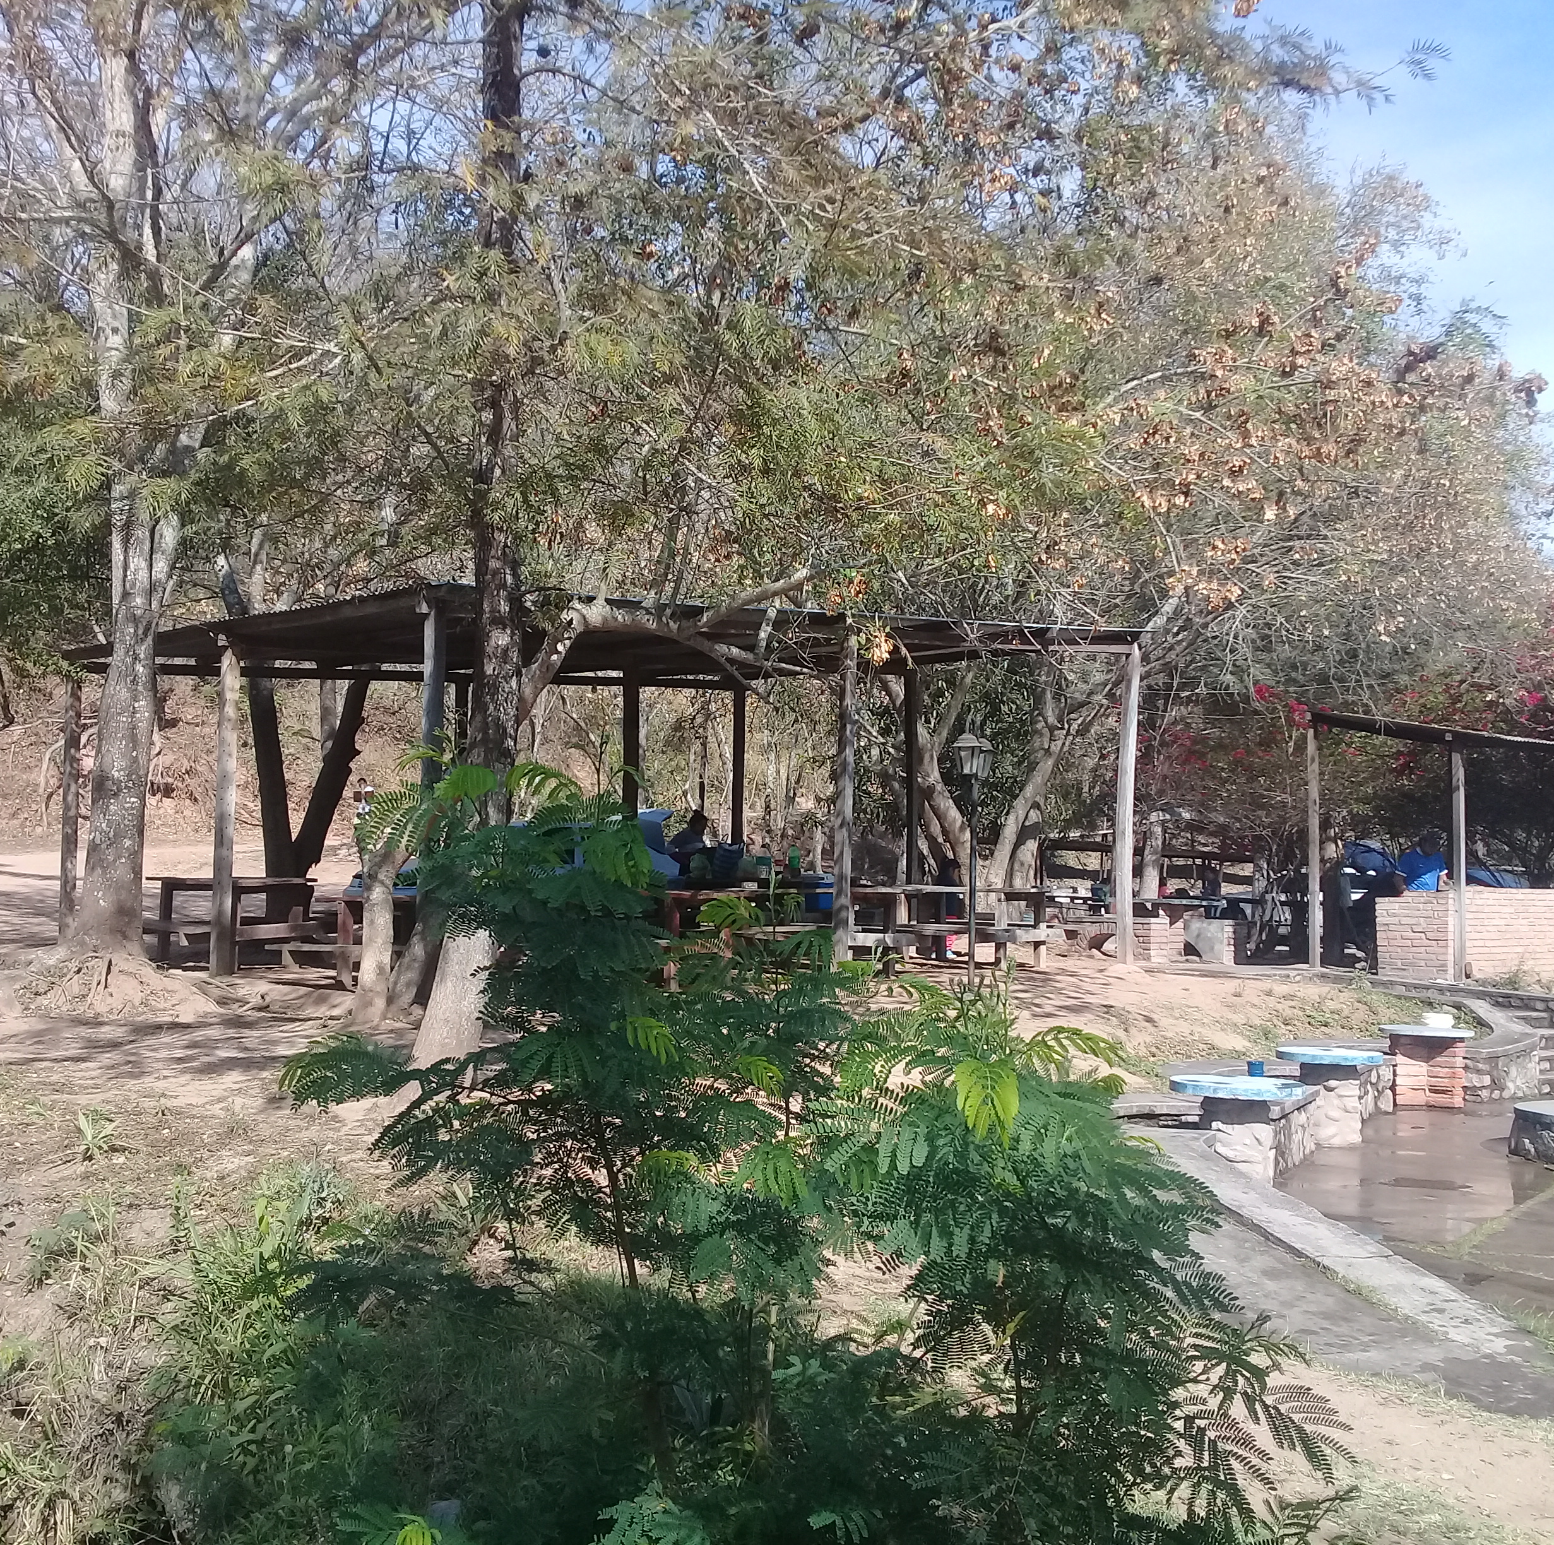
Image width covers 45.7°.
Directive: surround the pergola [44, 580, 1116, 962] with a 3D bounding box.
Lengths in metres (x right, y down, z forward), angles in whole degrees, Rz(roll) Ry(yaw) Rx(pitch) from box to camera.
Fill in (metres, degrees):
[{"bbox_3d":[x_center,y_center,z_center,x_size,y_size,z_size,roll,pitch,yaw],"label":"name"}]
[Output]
[{"bbox_3d":[-1.388,0.102,18.353,6.196,3.544,9.096,-2,-5,45],"label":"pergola"}]

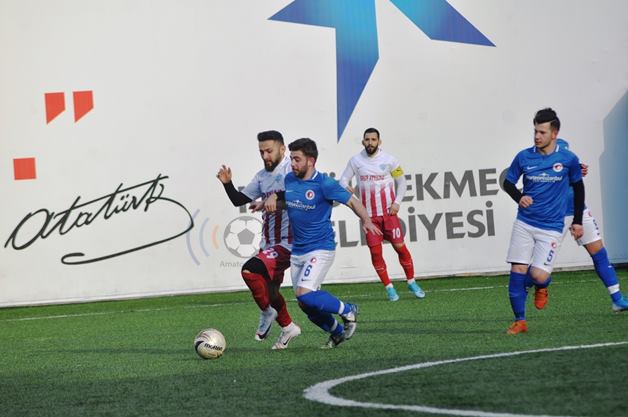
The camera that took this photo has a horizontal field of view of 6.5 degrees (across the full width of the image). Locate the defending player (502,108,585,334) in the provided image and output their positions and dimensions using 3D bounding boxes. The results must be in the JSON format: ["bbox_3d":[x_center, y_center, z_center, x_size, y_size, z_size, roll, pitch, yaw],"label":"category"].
[{"bbox_3d":[1.765,0.100,42.200,0.600,1.730,0.620,-3,0,19],"label":"defending player"}]

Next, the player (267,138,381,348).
[{"bbox_3d":[0.041,0.260,40.700,0.820,1.580,0.720,-4,0,-42],"label":"player"}]

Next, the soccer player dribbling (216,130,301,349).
[{"bbox_3d":[-0.420,0.236,41.200,0.660,1.660,0.720,-3,0,41],"label":"soccer player dribbling"}]

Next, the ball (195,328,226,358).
[{"bbox_3d":[-0.737,0.964,39.000,0.220,0.220,0.220,-3,0,0],"label":"ball"}]

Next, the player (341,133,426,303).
[{"bbox_3d":[0.700,0.060,55.300,0.760,1.730,0.500,-3,0,7],"label":"player"}]

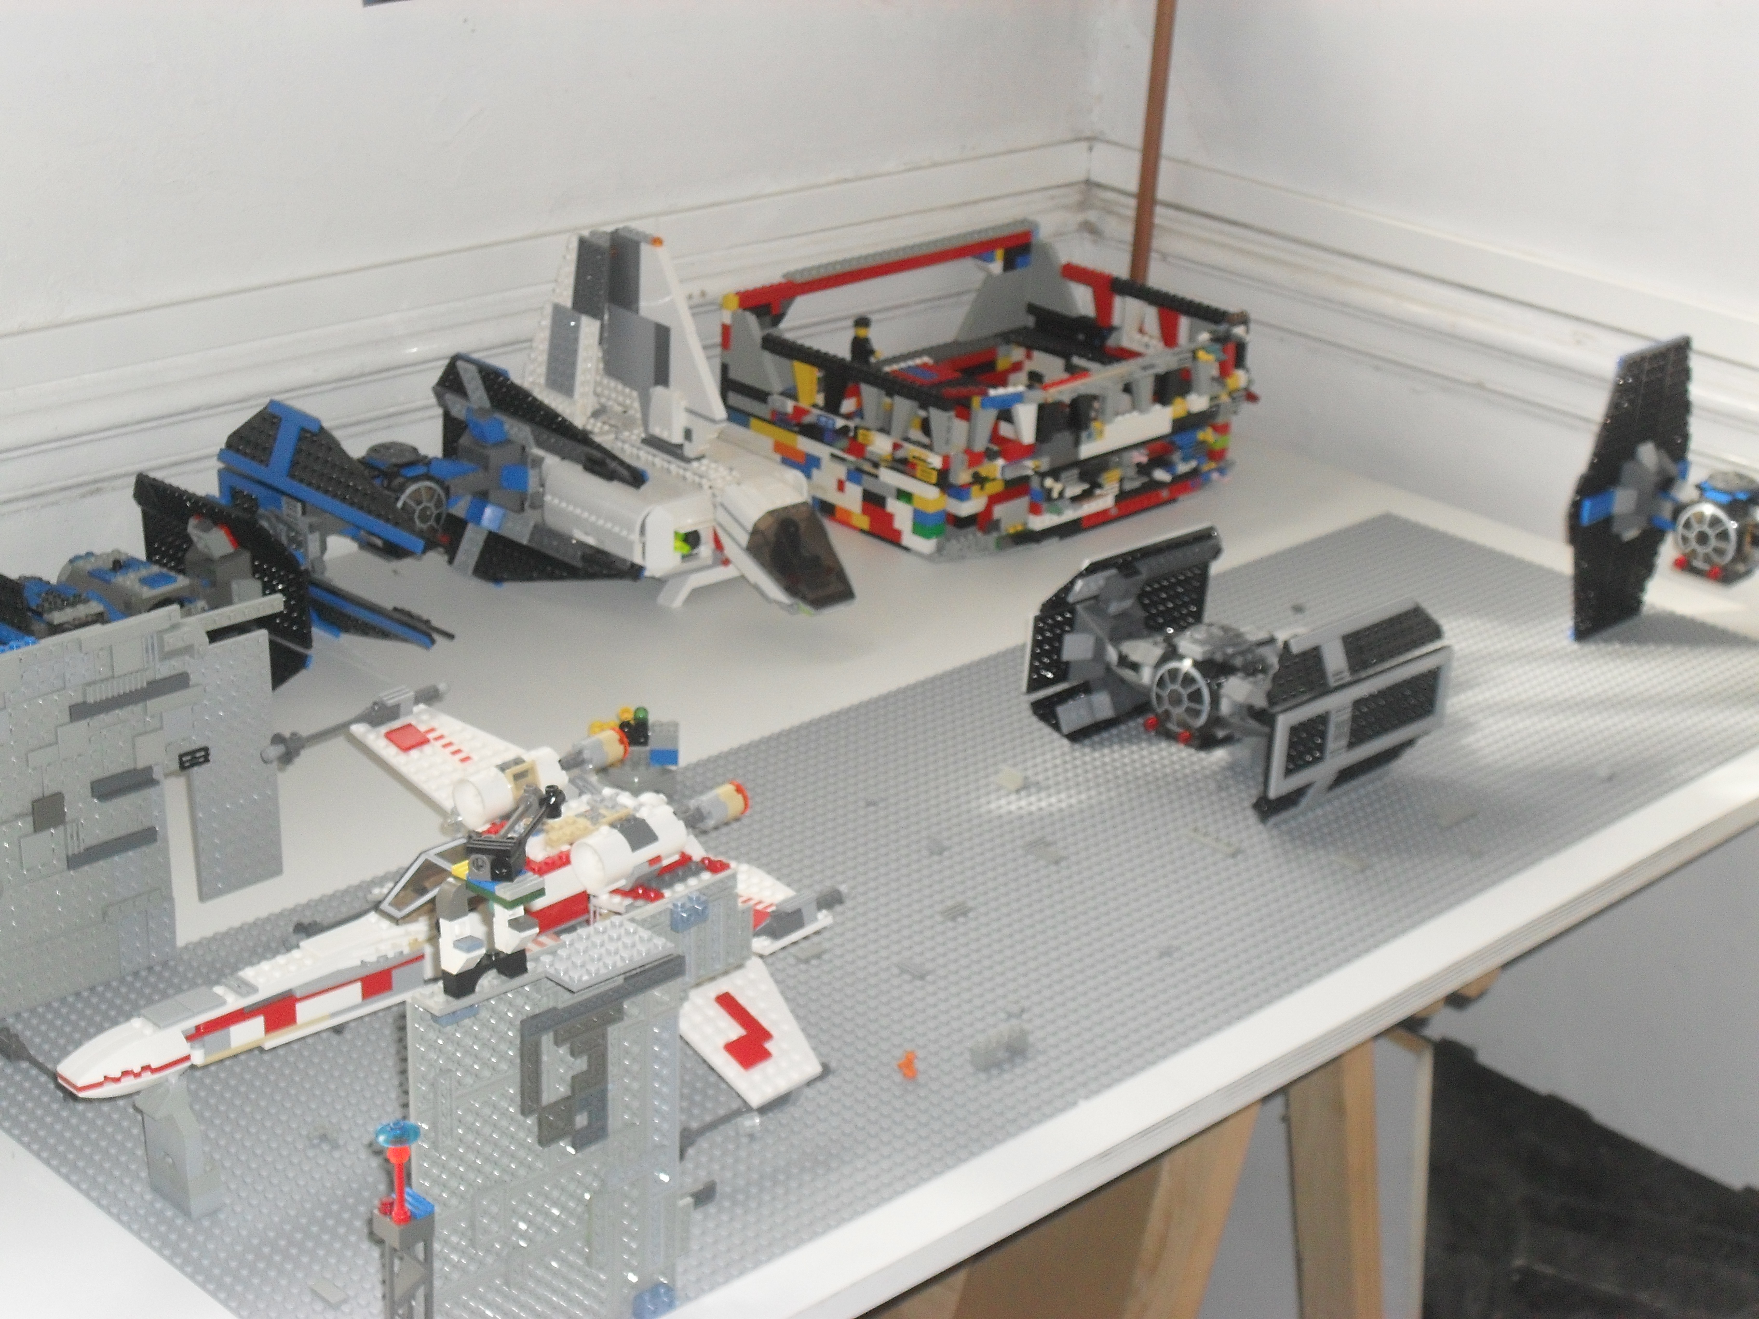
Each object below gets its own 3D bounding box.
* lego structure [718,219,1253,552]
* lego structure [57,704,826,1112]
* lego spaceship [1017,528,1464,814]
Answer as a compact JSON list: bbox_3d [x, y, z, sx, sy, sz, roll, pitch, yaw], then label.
[{"bbox_3d":[0.088,-0.202,2.118,0.260,0.132,0.342,23,30,38],"label":"lego structure"},{"bbox_3d":[-0.214,0.132,1.290,0.301,0.106,0.336,24,29,39],"label":"lego structure"},{"bbox_3d":[0.207,0.005,1.668,0.160,0.112,0.181,-19,31,-41],"label":"lego spaceship"}]

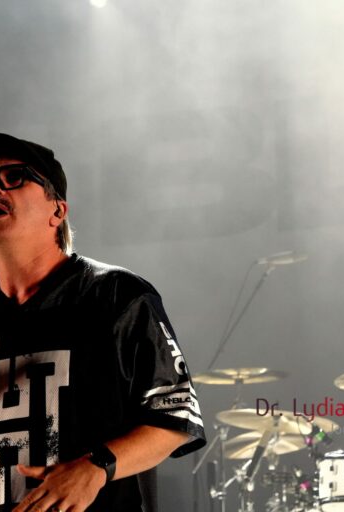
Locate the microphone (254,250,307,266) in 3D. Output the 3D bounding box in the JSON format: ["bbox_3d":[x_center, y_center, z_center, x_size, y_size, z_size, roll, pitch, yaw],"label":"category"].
[{"bbox_3d":[0.472,0.011,7.200,0.220,0.052,0.052,-8,-11,7],"label":"microphone"}]

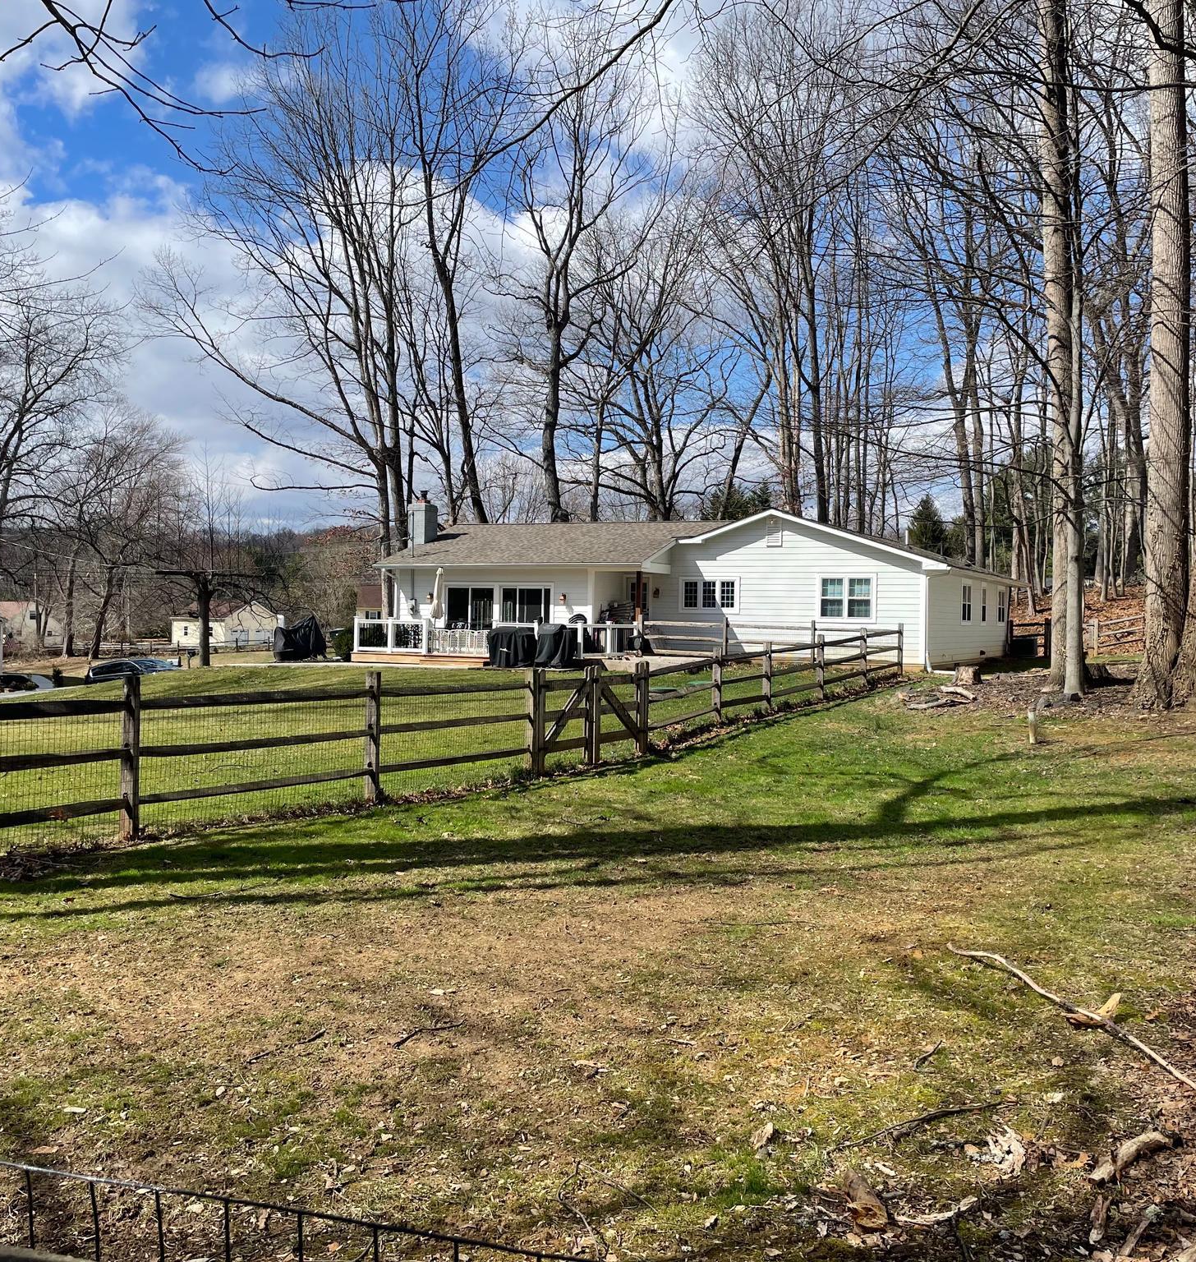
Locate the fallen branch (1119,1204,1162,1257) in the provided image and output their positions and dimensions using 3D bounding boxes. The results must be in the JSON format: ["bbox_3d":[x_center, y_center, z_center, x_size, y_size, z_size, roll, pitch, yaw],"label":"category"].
[{"bbox_3d":[1.334,1.460,3.109,0.040,0.035,0.301,1,1,37],"label":"fallen branch"}]

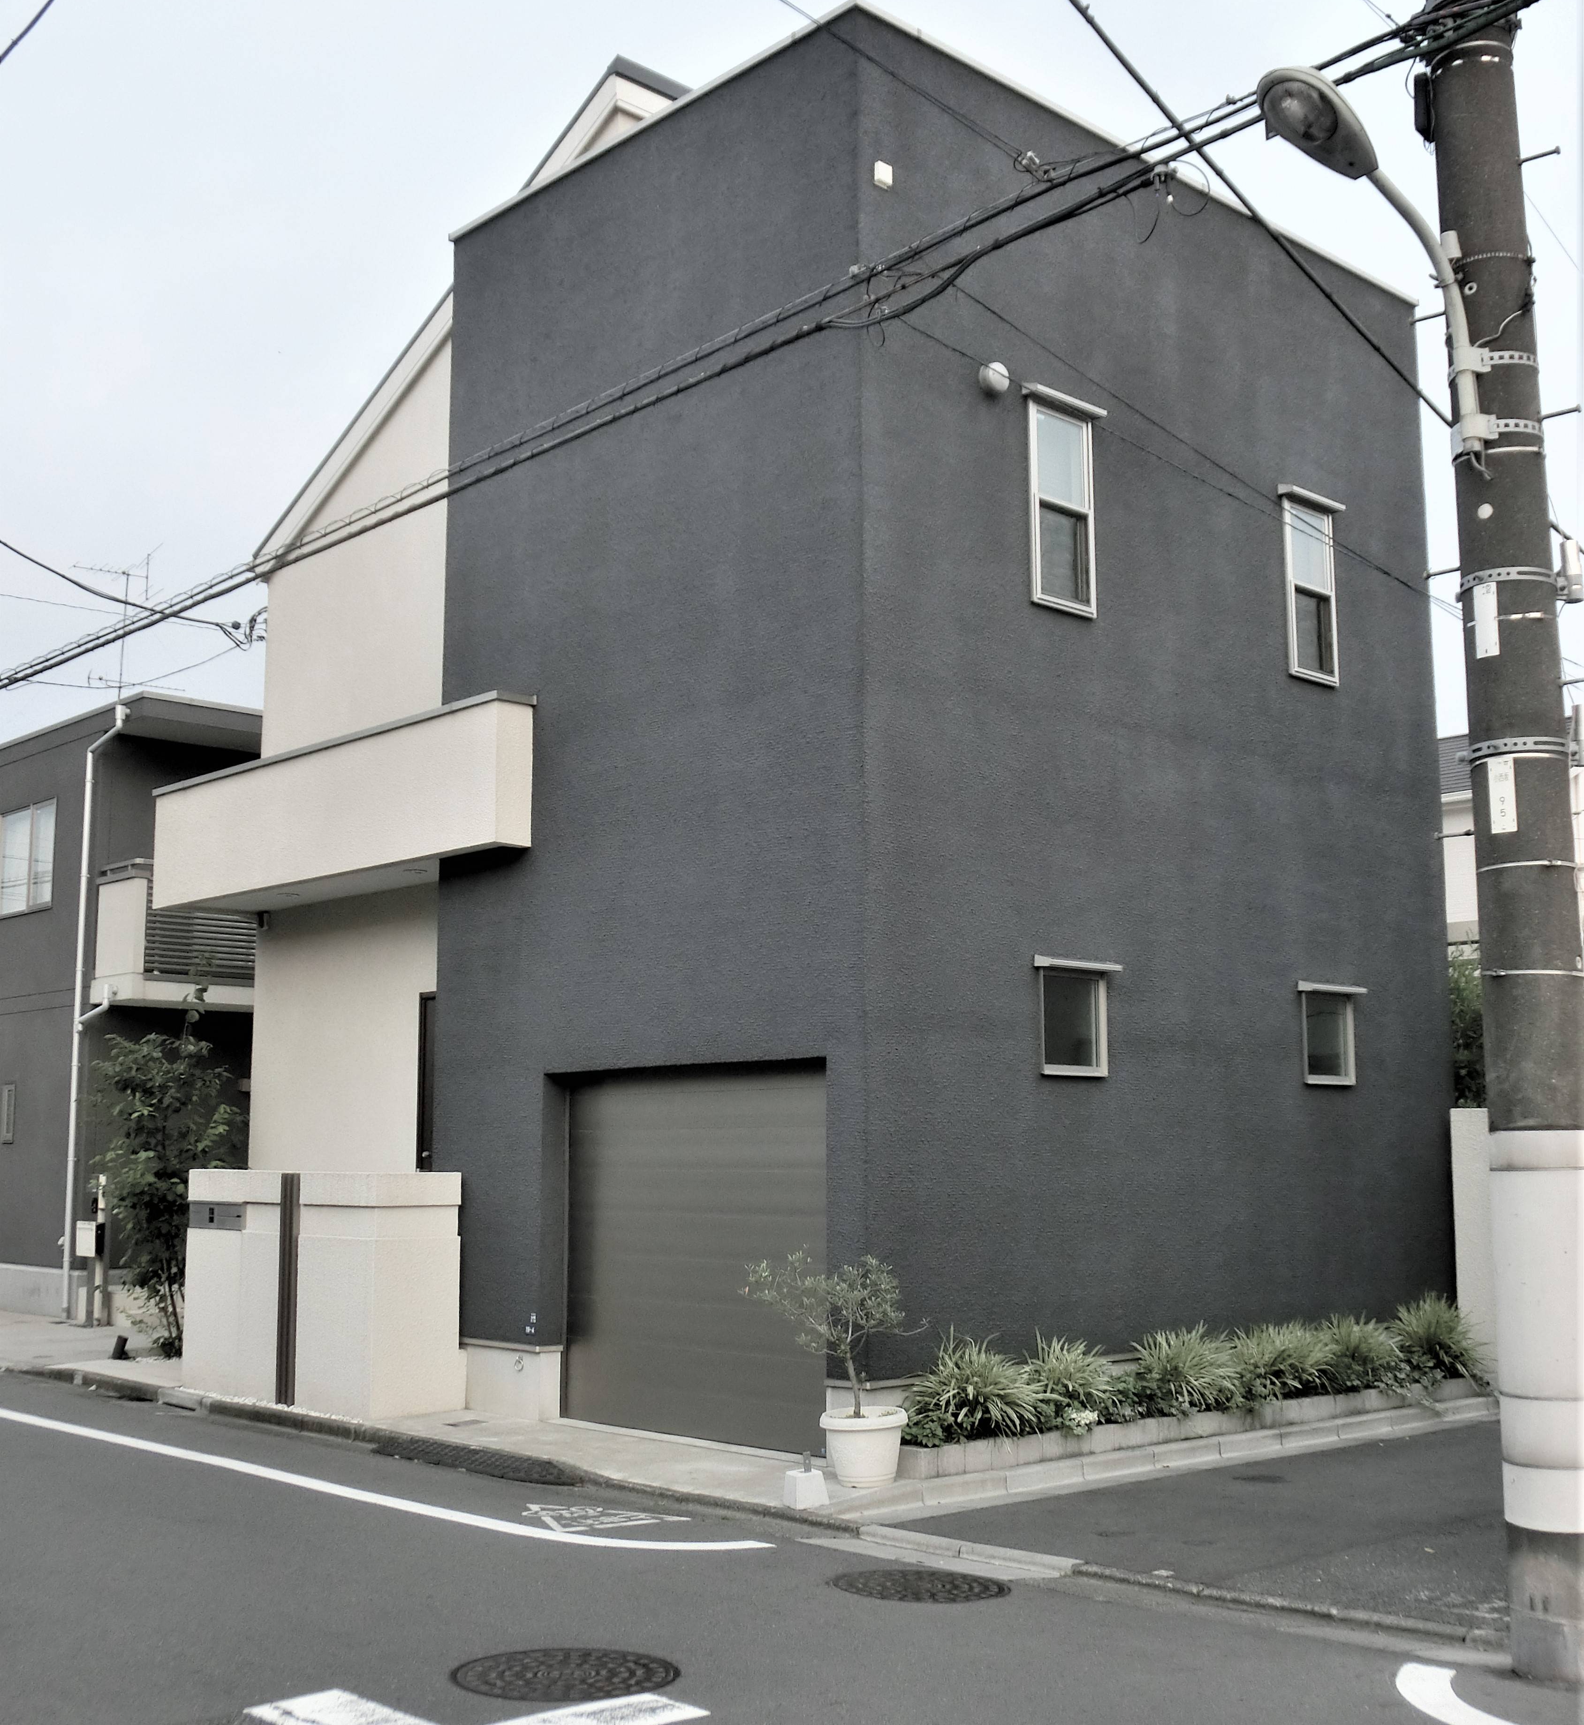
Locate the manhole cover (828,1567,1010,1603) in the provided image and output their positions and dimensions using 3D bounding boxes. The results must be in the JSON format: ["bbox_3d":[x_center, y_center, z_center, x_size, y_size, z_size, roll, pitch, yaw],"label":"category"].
[{"bbox_3d":[0.499,2.828,7.811,0.700,0.040,0.700,0,-8,0],"label":"manhole cover"}]

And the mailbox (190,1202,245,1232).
[{"bbox_3d":[-3.744,2.360,13.420,0.200,0.180,0.770,7,-11,-42],"label":"mailbox"}]

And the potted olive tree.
[{"bbox_3d":[0.174,2.382,9.561,0.812,1.086,0.700,0,-8,0],"label":"potted olive tree"}]

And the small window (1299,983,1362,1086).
[{"bbox_3d":[3.455,1.103,12.890,0.655,0.648,0.140,7,-11,-42],"label":"small window"}]

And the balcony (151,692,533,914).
[{"bbox_3d":[-3.082,-0.306,14.102,0.760,0.927,4.620,7,-11,-42],"label":"balcony"}]

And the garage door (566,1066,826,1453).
[{"bbox_3d":[-0.510,2.142,11.078,0.080,1.985,2.410,7,-11,-42],"label":"garage door"}]

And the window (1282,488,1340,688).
[{"bbox_3d":[3.436,-1.788,13.316,0.590,1.220,0.120,7,-11,-42],"label":"window"}]

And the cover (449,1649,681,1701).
[{"bbox_3d":[-0.692,2.510,6.175,0.700,0.040,0.700,0,-8,0],"label":"cover"}]

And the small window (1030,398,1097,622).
[{"bbox_3d":[1.559,-2.028,11.589,0.575,1.210,0.120,7,-11,-42],"label":"small window"}]

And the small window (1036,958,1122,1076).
[{"bbox_3d":[1.582,0.866,11.167,0.648,0.648,0.140,7,-11,-42],"label":"small window"}]

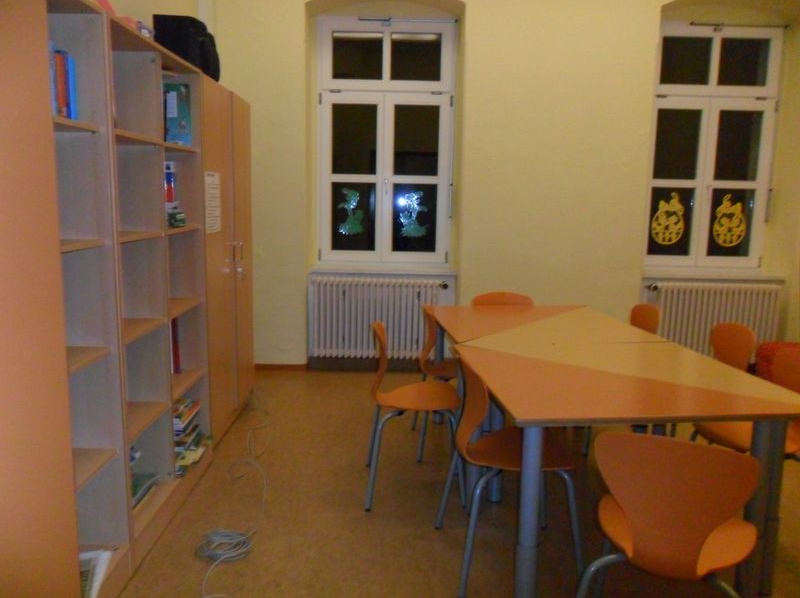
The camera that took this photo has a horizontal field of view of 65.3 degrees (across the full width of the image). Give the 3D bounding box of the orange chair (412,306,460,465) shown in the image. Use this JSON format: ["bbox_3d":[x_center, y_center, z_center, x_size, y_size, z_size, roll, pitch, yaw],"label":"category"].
[{"bbox_3d":[0.316,0.421,3.373,0.472,0.776,0.479,1,9,-4],"label":"orange chair"}]

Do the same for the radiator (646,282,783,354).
[{"bbox_3d":[2.453,0.204,4.905,0.959,0.634,0.150,1,9,-1],"label":"radiator"}]

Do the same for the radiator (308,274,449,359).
[{"bbox_3d":[-0.182,0.149,4.862,0.965,0.634,0.150,1,9,-1],"label":"radiator"}]

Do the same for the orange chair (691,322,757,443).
[{"bbox_3d":[1.398,0.513,2.978,0.472,0.776,0.479,1,9,-3],"label":"orange chair"}]

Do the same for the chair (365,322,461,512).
[{"bbox_3d":[0.073,0.498,2.876,0.472,0.776,0.479,1,9,-5],"label":"chair"}]

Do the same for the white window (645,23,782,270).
[{"bbox_3d":[2.433,-1.153,4.992,1.053,1.897,0.120,1,9,-1],"label":"white window"}]

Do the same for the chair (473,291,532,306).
[{"bbox_3d":[0.616,0.363,3.764,0.479,0.776,0.472,1,9,-1],"label":"chair"}]

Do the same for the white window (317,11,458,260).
[{"bbox_3d":[-0.114,-1.207,4.950,1.060,1.897,0.120,1,9,-1],"label":"white window"}]

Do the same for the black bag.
[{"bbox_3d":[-1.042,-1.214,3.062,0.236,0.261,0.256,1,9,-1],"label":"black bag"}]

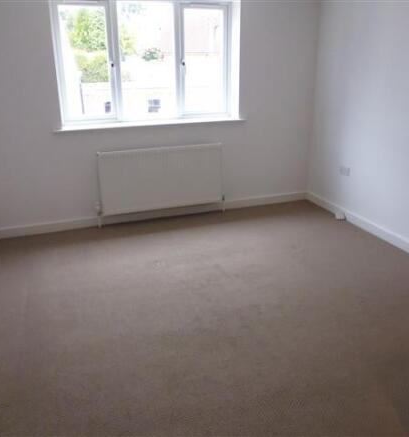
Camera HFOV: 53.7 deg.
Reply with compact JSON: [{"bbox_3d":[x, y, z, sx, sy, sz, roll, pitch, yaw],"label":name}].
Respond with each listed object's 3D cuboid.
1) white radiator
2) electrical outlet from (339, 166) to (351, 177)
[{"bbox_3d":[-0.408,-0.400,3.994,1.221,0.610,0.100,-8,22,-18],"label":"white radiator"},{"bbox_3d":[1.383,-0.462,3.998,0.020,0.086,0.146,-8,22,-18],"label":"electrical outlet"}]

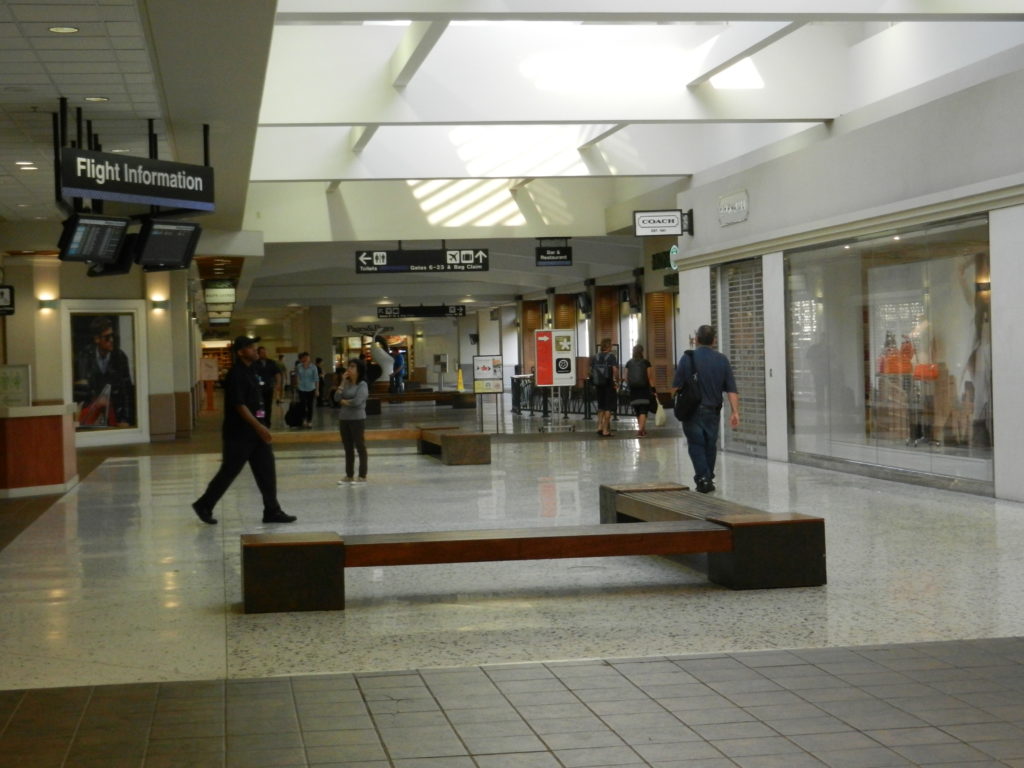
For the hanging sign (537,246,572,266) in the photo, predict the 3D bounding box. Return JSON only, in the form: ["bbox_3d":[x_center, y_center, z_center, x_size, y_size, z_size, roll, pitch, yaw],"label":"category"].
[{"bbox_3d":[0.804,-2.400,33.546,0.693,0.360,0.100,-2,1,-9],"label":"hanging sign"}]

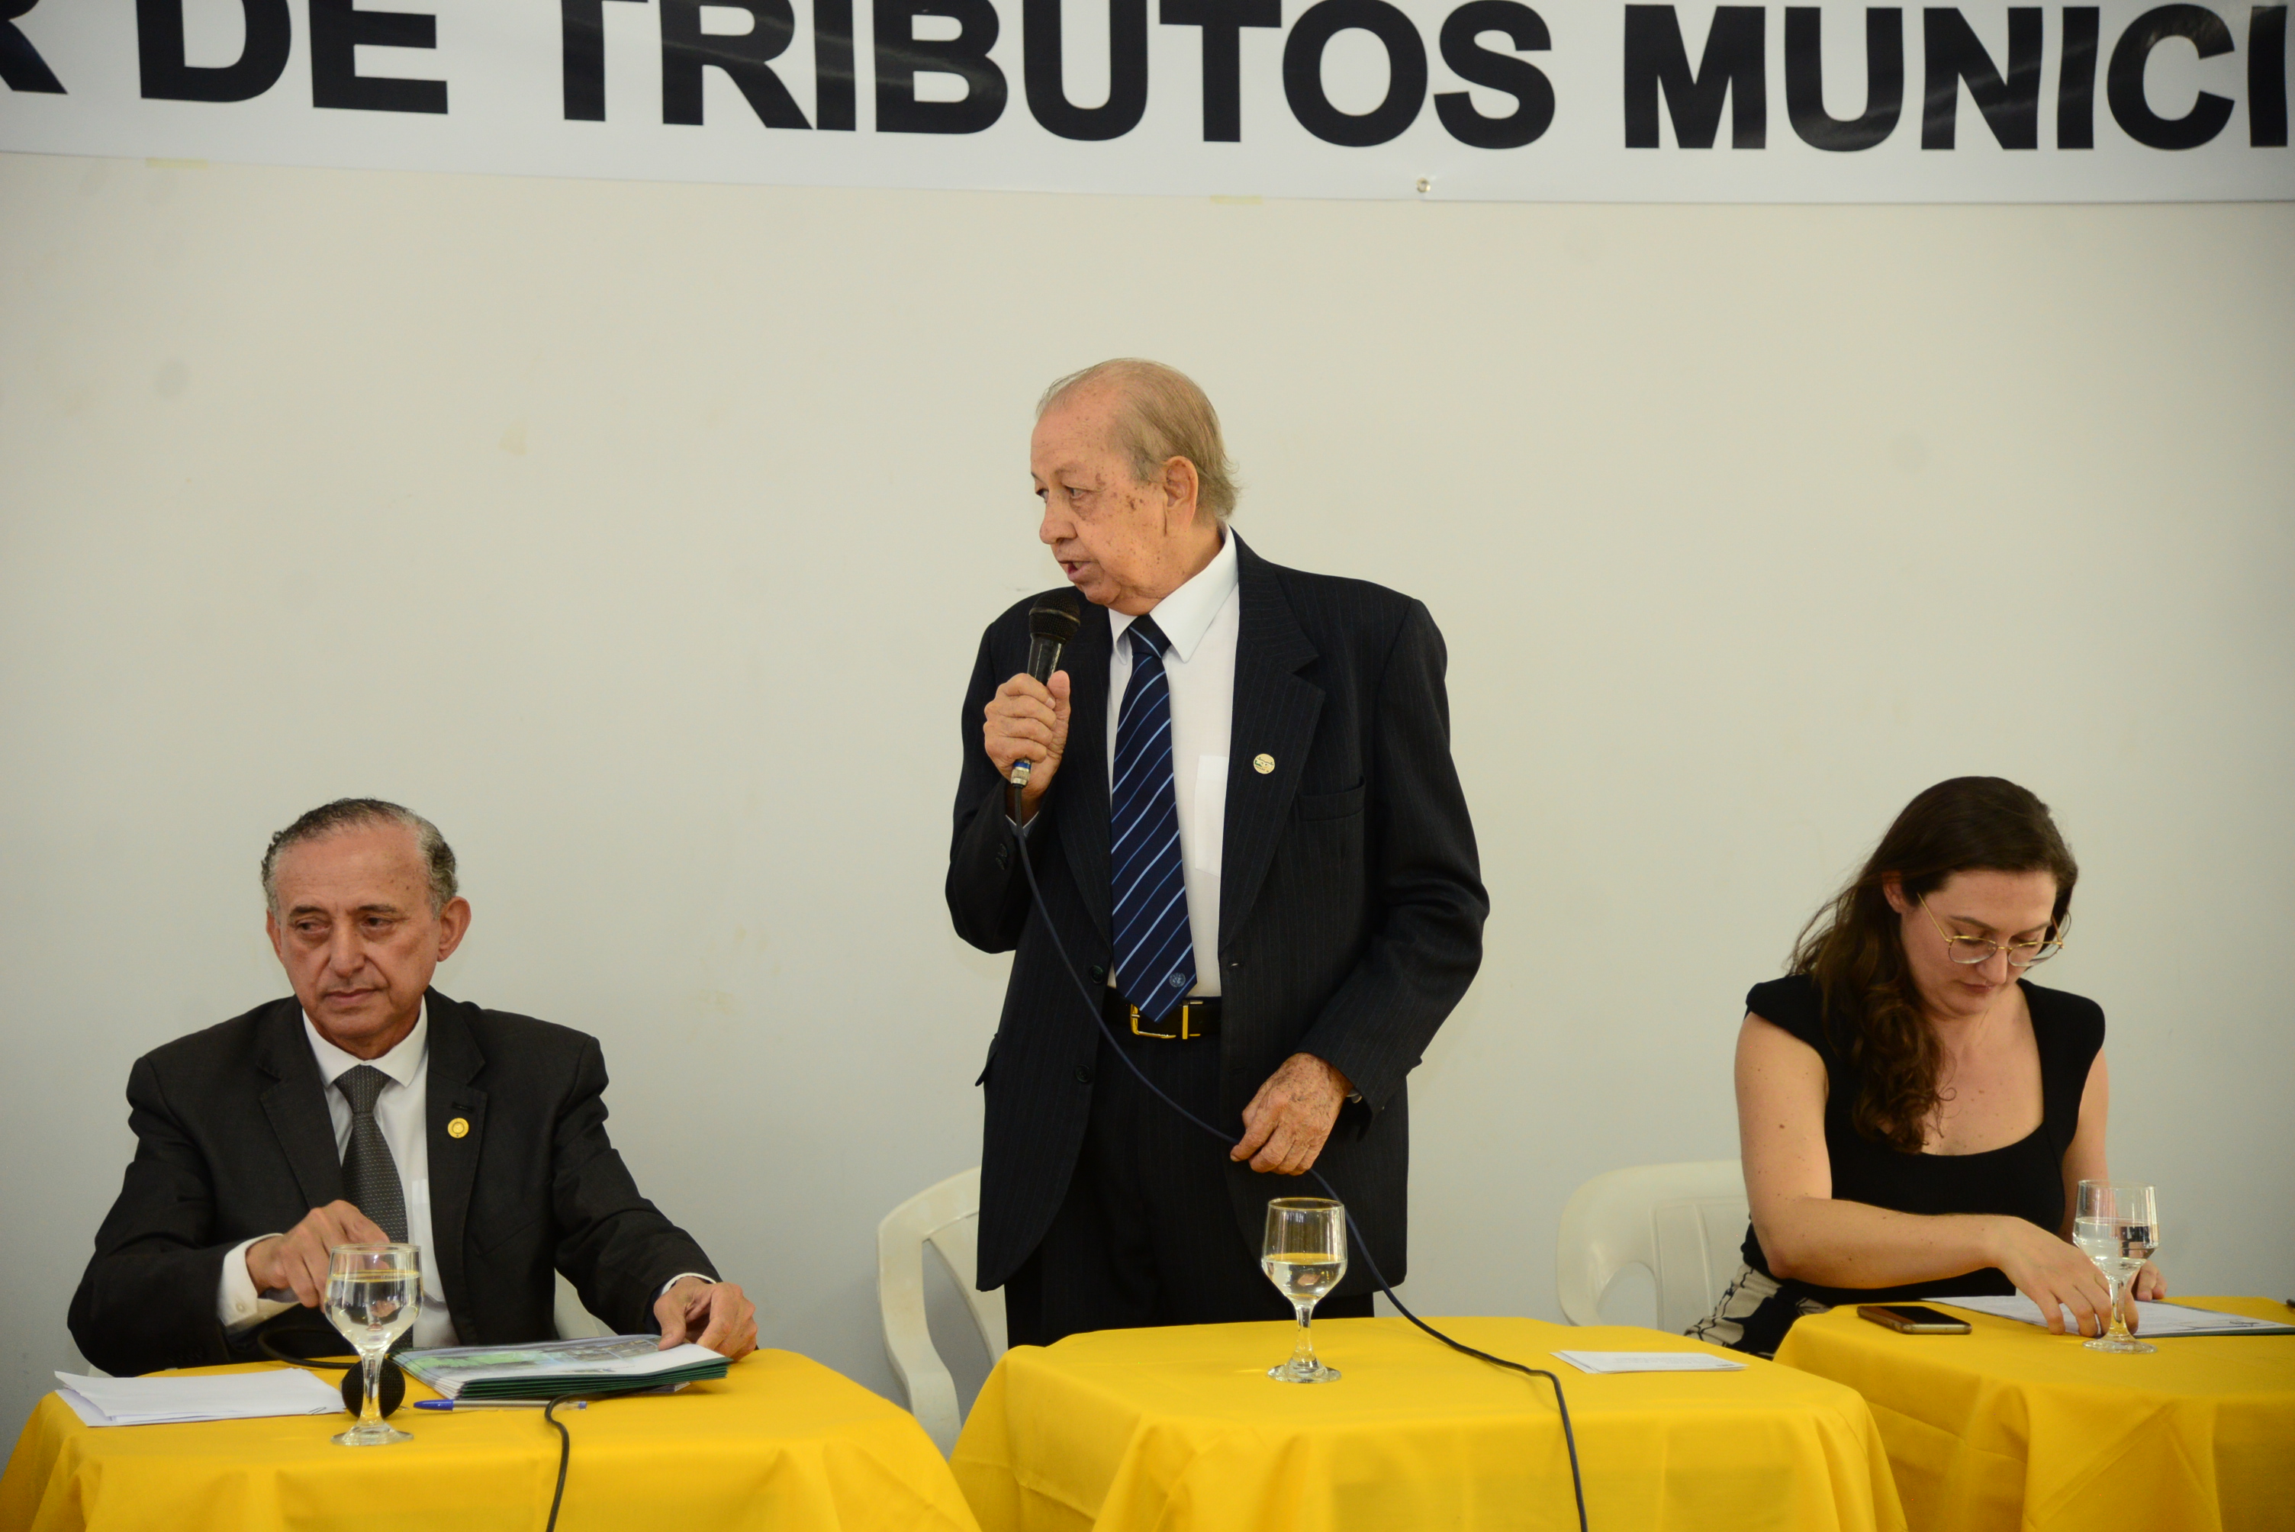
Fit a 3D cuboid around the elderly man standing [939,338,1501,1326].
[{"bbox_3d":[0.066,0.440,4.770,0.550,1.690,0.420,0,0,22],"label":"elderly man standing"}]

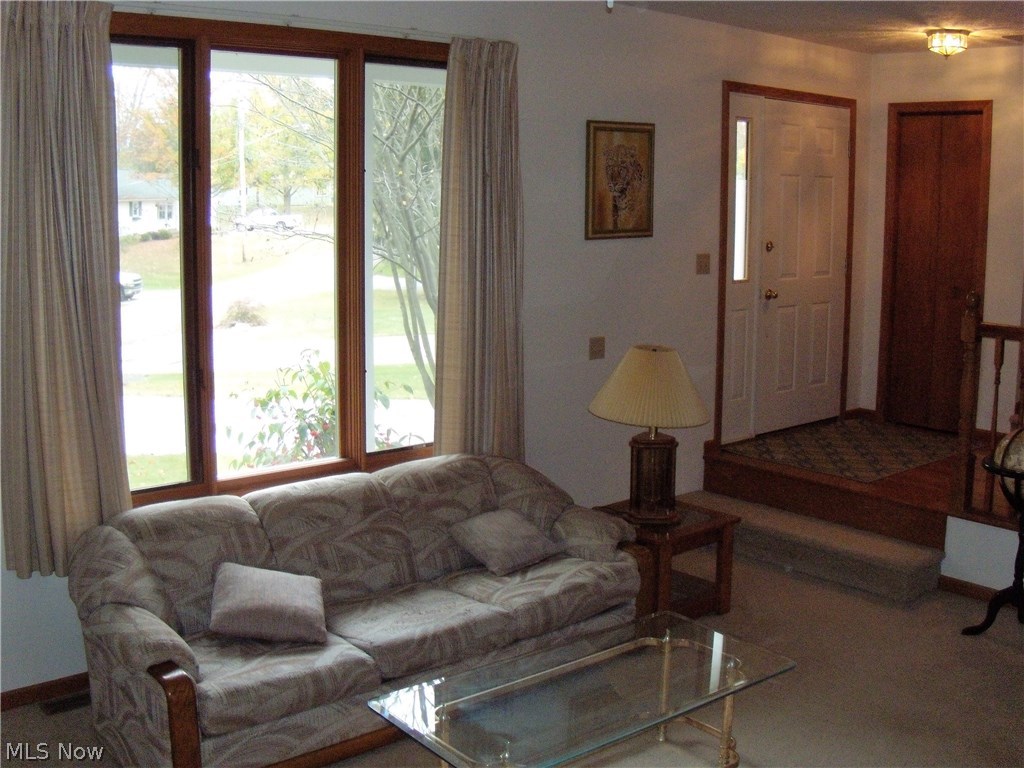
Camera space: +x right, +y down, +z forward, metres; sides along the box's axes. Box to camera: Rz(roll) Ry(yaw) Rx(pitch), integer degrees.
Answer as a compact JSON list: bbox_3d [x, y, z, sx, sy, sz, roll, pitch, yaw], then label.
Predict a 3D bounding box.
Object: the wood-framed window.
[{"bbox_3d":[-0.861,-0.502,4.155,1.770,1.840,0.100,-8,13,-40],"label":"wood-framed window"}]

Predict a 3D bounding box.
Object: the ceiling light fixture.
[{"bbox_3d":[2.308,-1.808,5.652,0.250,0.135,0.250,-8,13,-40],"label":"ceiling light fixture"}]

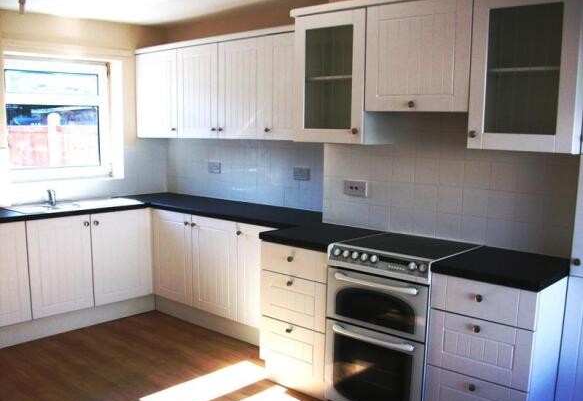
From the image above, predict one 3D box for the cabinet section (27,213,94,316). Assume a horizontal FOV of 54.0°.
[{"bbox_3d":[-1.868,0.452,4.341,0.575,0.714,0.468,7,9,42],"label":"cabinet section"}]

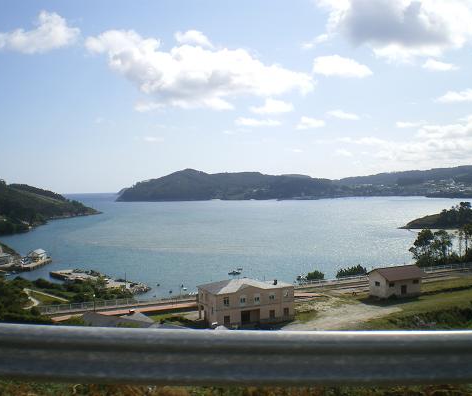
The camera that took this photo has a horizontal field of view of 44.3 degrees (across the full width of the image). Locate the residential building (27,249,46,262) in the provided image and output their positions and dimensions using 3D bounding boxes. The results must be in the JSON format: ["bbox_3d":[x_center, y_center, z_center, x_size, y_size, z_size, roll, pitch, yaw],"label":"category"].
[{"bbox_3d":[-108.428,31.446,316.846,6.000,4.900,7.500,0,1,11],"label":"residential building"}]

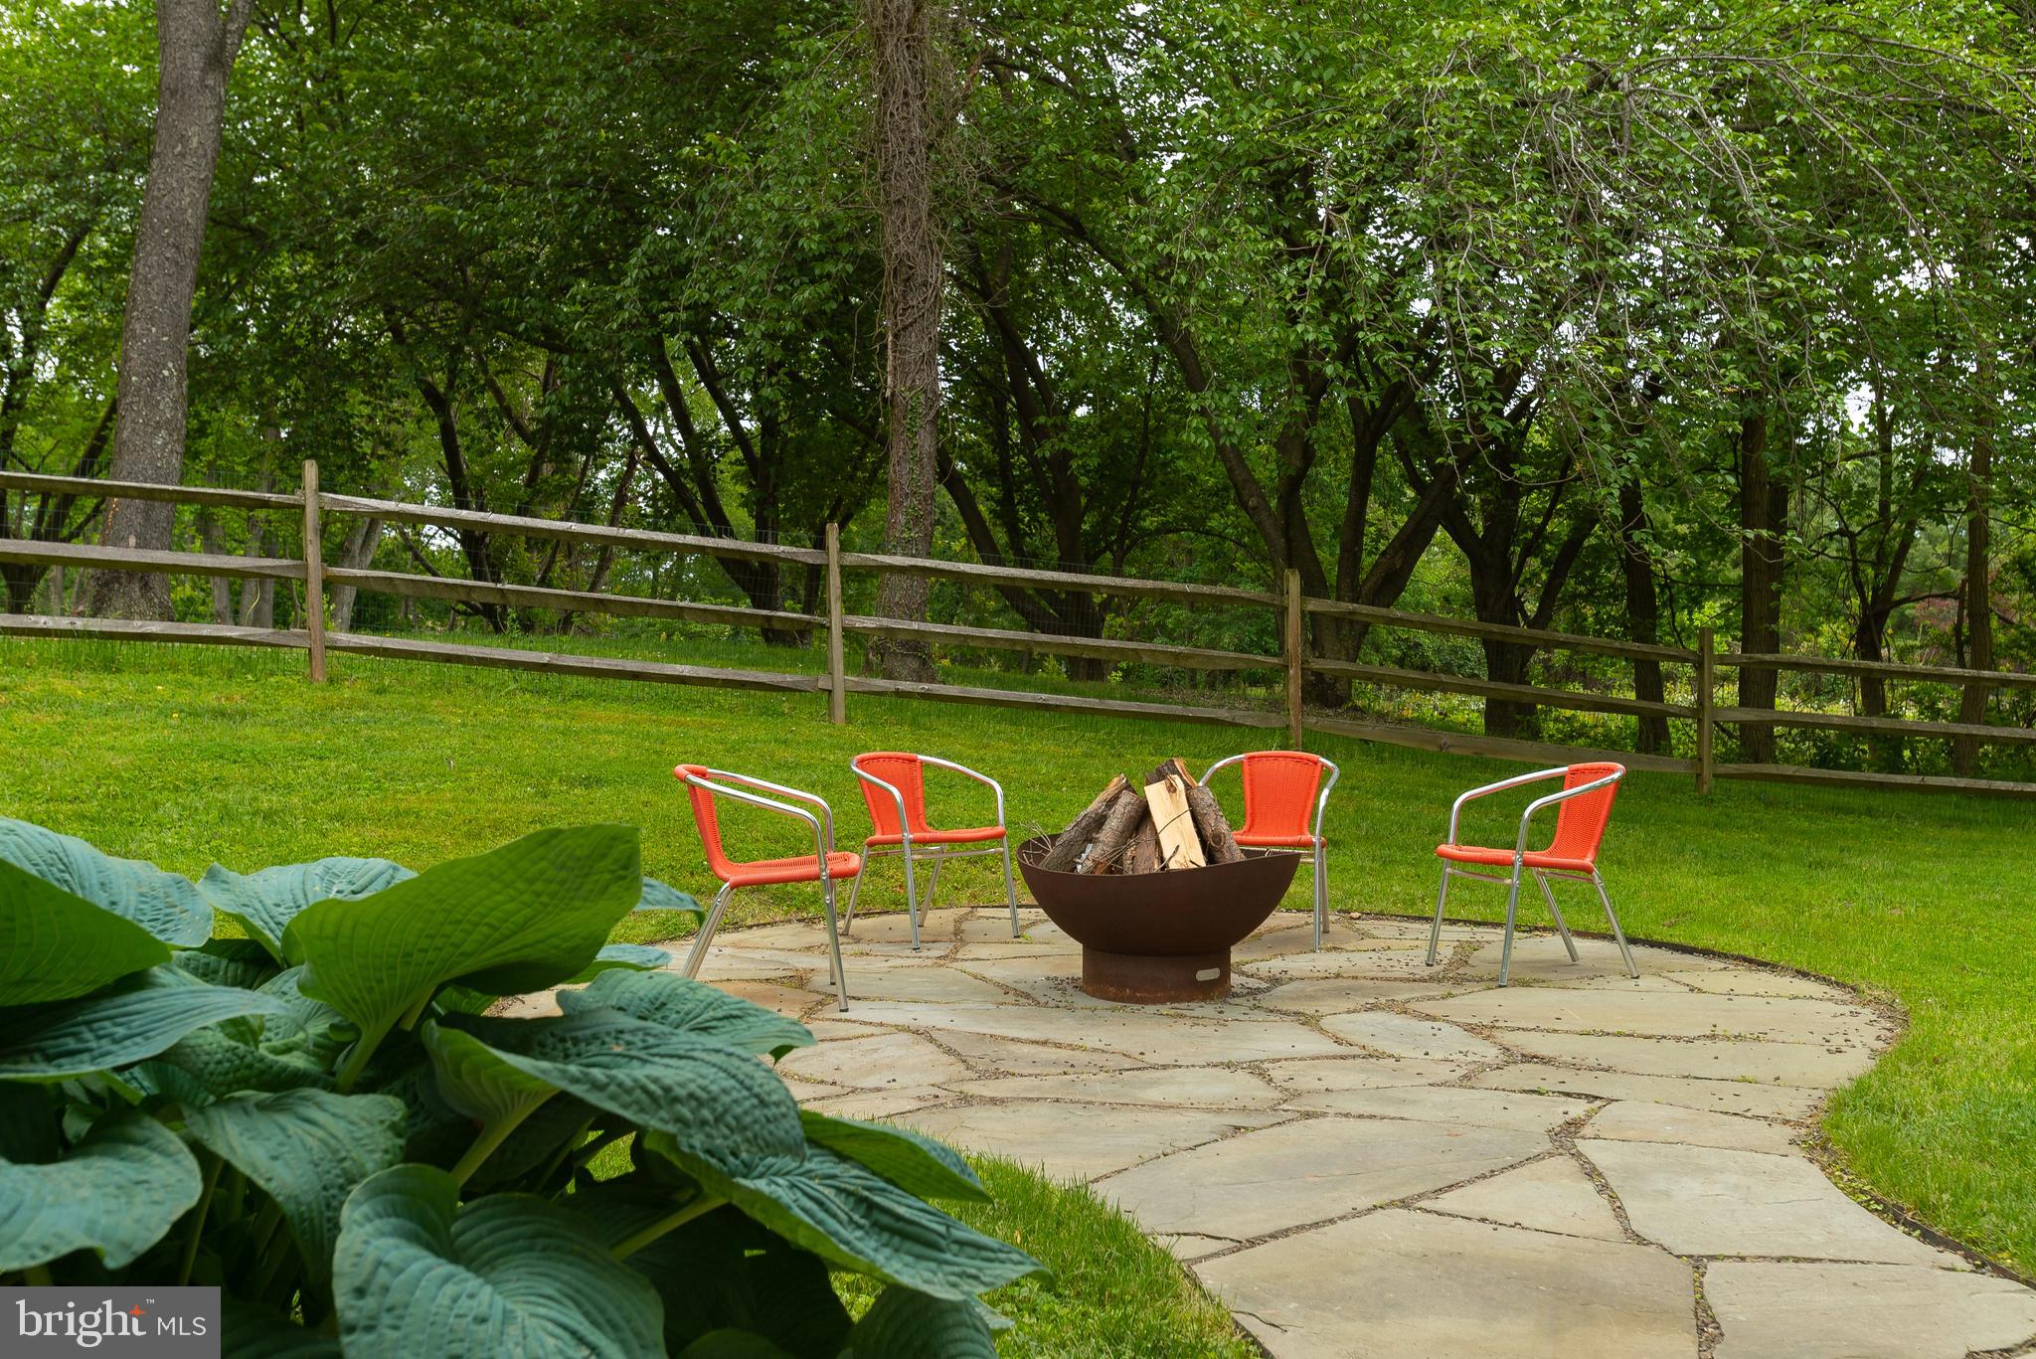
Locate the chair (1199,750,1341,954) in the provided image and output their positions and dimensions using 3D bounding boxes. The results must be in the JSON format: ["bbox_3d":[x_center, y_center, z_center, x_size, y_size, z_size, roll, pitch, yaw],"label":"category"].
[{"bbox_3d":[0.990,0.666,7.375,0.542,0.725,0.592,0,0,20],"label":"chair"}]

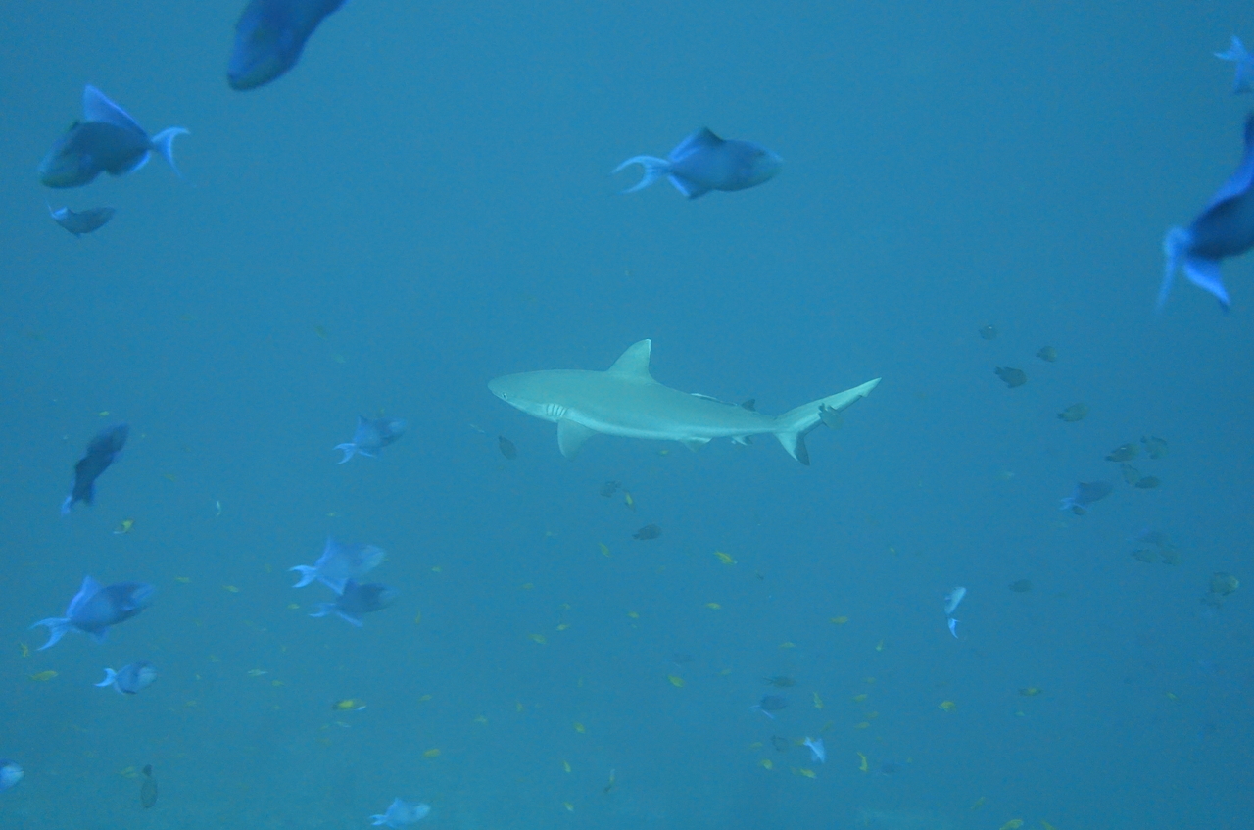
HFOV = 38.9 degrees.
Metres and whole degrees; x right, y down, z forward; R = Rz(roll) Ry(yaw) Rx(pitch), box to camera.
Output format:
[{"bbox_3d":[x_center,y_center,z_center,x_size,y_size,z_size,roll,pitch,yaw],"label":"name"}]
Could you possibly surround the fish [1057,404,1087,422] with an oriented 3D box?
[{"bbox_3d":[1.880,-0.008,7.500,0.140,0.085,0.040,-15,9,-12],"label":"fish"}]

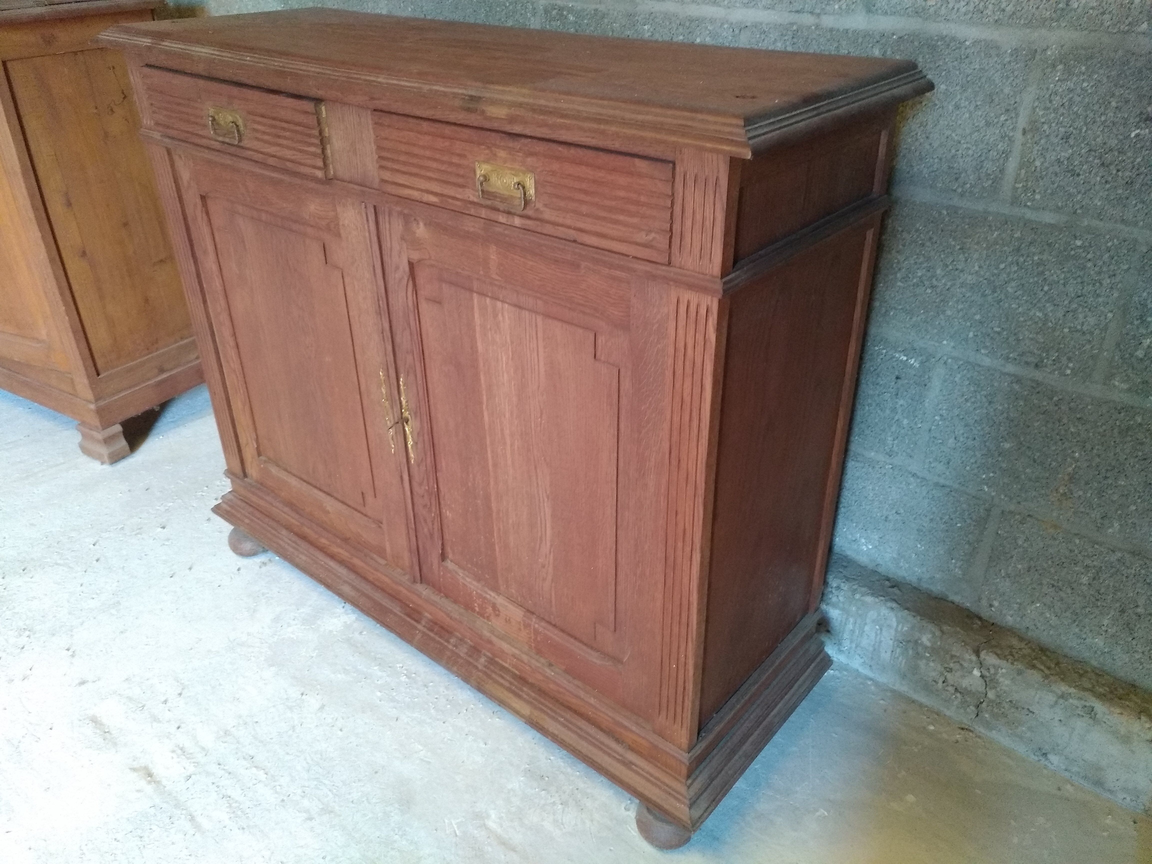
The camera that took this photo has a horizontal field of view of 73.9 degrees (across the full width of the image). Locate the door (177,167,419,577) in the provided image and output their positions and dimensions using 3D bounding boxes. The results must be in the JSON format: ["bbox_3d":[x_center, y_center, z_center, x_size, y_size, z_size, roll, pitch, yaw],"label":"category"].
[{"bbox_3d":[-0.513,-0.126,1.445,0.563,0.700,0.045,21,35,33],"label":"door"}]

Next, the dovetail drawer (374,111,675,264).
[{"bbox_3d":[0.028,-0.394,1.076,0.491,0.113,0.338,21,35,33],"label":"dovetail drawer"}]

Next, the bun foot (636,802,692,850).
[{"bbox_3d":[0.150,0.625,1.254,0.087,0.104,0.087,0,28,0],"label":"bun foot"}]

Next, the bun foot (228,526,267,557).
[{"bbox_3d":[-0.777,0.241,1.824,0.087,0.104,0.087,21,35,33],"label":"bun foot"}]

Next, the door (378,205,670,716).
[{"bbox_3d":[-0.080,0.052,1.178,0.516,0.702,0.045,21,35,33],"label":"door"}]

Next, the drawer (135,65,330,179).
[{"bbox_3d":[-0.461,-0.596,1.378,0.489,0.115,0.338,21,35,33],"label":"drawer"}]

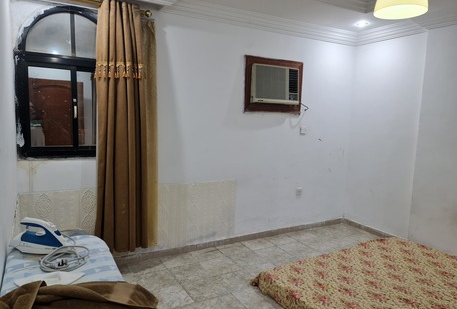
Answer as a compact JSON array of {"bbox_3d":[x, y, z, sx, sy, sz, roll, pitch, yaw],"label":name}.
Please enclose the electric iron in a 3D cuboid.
[{"bbox_3d":[-0.991,0.413,1.686,0.285,0.145,0.118,2,6,8],"label":"electric iron"}]

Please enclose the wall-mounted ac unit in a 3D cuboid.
[{"bbox_3d":[0.527,-0.818,3.956,0.678,0.432,0.180,-2,7,-28],"label":"wall-mounted ac unit"}]

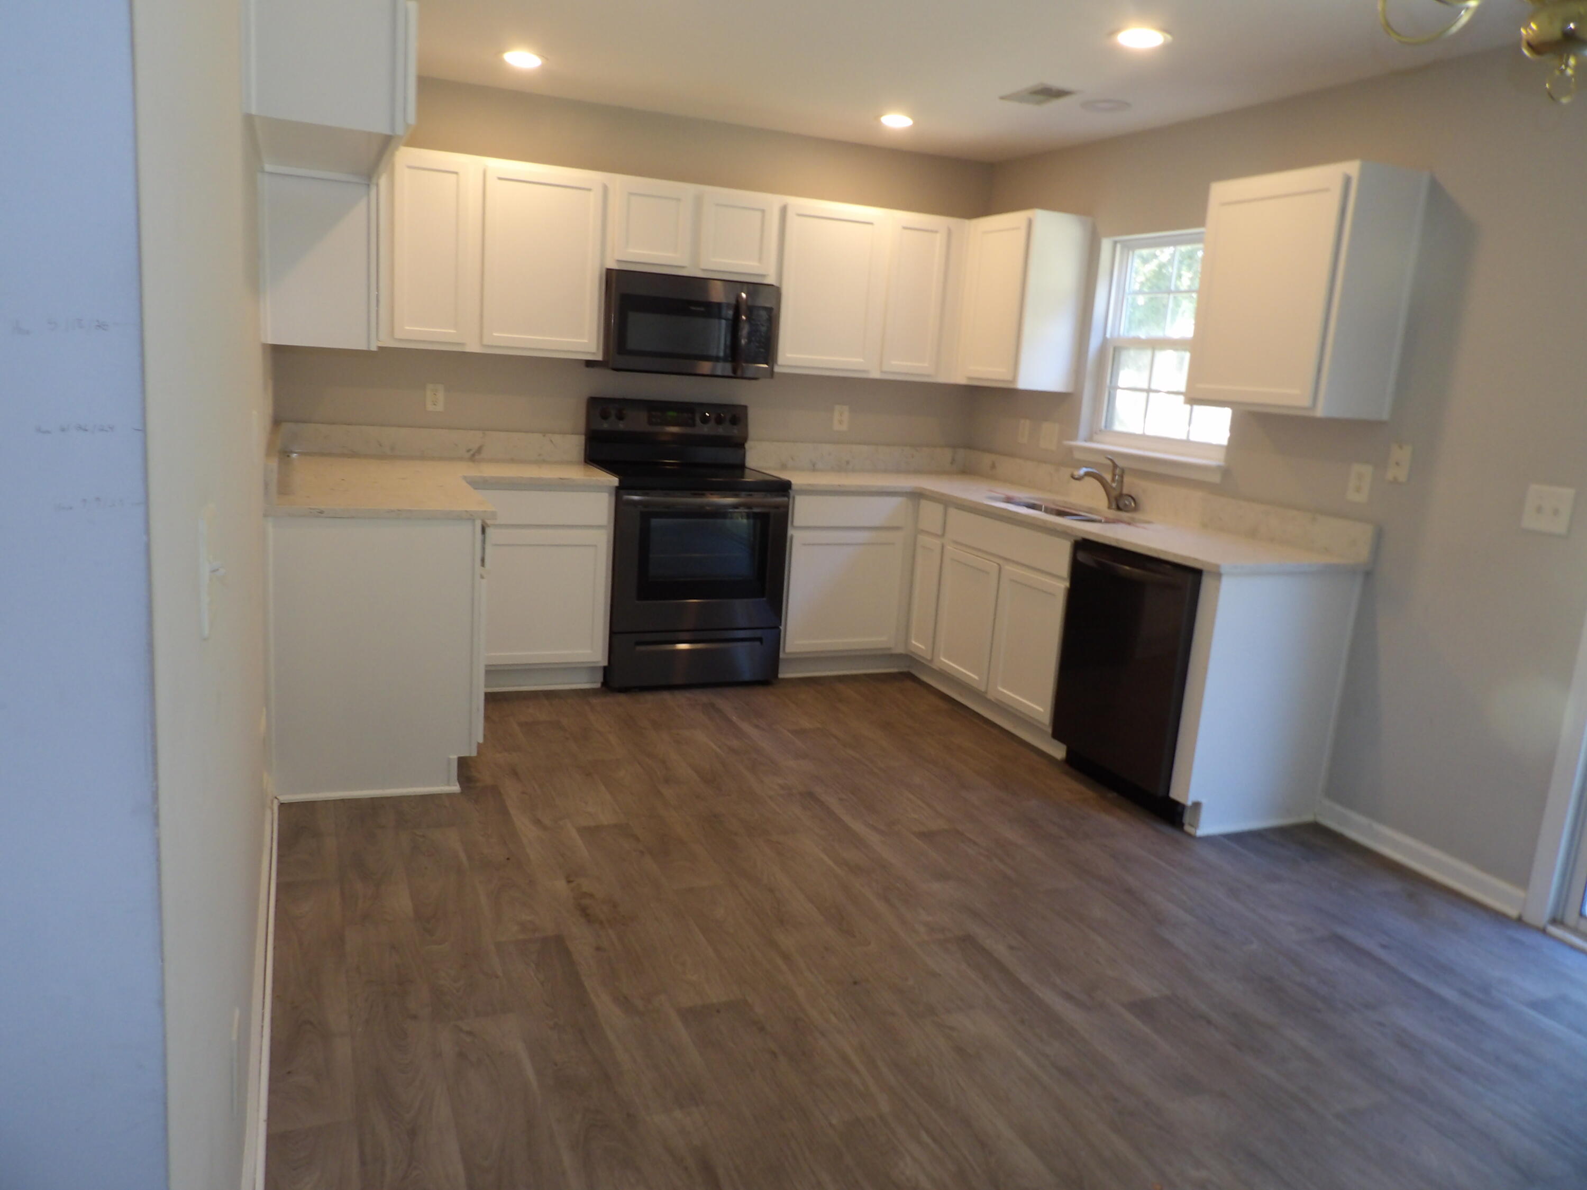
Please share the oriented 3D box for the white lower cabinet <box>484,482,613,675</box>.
[{"bbox_3d":[-1.132,-0.124,4.684,0.582,0.773,0.630,-1,13,-24],"label":"white lower cabinet"}]

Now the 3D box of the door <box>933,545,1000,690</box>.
[{"bbox_3d":[0.740,0.093,4.681,0.020,0.545,0.409,-1,13,-23],"label":"door"}]

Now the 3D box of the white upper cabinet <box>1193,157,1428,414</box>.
[{"bbox_3d":[1.651,-0.982,3.627,0.322,0.748,0.602,-1,13,-23],"label":"white upper cabinet"}]

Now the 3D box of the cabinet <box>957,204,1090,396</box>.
[{"bbox_3d":[1.040,-1.340,5.076,0.325,0.755,0.529,-1,13,-24],"label":"cabinet"}]

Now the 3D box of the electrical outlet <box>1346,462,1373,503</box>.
[{"bbox_3d":[1.871,-0.370,3.639,0.007,0.116,0.074,-1,13,-24],"label":"electrical outlet"}]

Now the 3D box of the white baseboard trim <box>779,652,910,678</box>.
[{"bbox_3d":[0.227,0.329,5.155,0.730,0.100,0.020,-1,13,-24],"label":"white baseboard trim"}]

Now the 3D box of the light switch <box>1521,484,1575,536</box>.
[{"bbox_3d":[2.117,-0.241,3.088,0.007,0.123,0.124,-1,13,-24],"label":"light switch"}]

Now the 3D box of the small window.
[{"bbox_3d":[1.528,-1.020,4.491,0.100,0.880,0.880,-1,13,-24],"label":"small window"}]

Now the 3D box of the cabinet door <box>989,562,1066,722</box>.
[{"bbox_3d":[0.911,0.188,4.288,0.020,0.545,0.405,-1,13,-23],"label":"cabinet door"}]

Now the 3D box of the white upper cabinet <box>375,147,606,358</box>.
[{"bbox_3d":[-1.249,-1.370,4.509,0.902,0.748,0.322,-1,13,-23],"label":"white upper cabinet"}]

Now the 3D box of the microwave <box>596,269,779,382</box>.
[{"bbox_3d":[-0.478,-1.179,4.838,0.750,0.405,0.415,-1,13,-23],"label":"microwave"}]

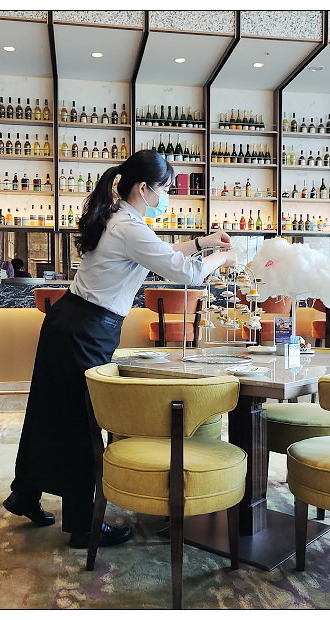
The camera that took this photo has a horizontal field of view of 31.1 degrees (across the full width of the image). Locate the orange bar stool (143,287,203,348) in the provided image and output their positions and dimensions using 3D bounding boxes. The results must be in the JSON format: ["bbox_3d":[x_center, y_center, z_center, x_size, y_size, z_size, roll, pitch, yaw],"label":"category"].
[{"bbox_3d":[0.081,0.347,4.823,0.480,1.050,0.510,0,1,-8],"label":"orange bar stool"}]

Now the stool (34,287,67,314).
[{"bbox_3d":[-0.797,0.350,4.695,0.480,1.050,0.510,0,1,-8],"label":"stool"}]

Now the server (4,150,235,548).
[{"bbox_3d":[-0.190,0.149,2.430,0.911,1.564,0.480,0,1,-7],"label":"server"}]

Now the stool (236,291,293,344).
[{"bbox_3d":[0.833,0.345,4.932,0.480,1.050,0.510,0,1,-8],"label":"stool"}]

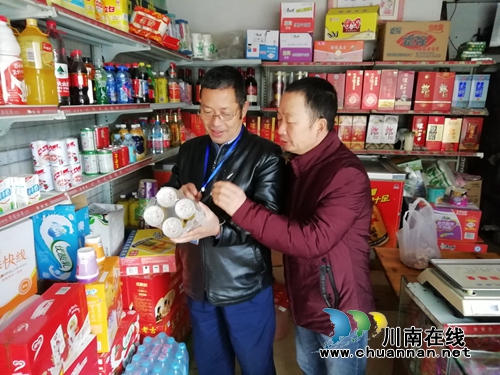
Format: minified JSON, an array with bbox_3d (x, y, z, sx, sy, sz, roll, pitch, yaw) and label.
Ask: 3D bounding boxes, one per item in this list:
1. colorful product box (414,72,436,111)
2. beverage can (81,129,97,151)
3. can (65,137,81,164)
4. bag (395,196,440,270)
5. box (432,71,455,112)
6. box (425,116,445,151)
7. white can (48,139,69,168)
[{"bbox_3d":[1.313,-0.723,2.839,0.133,0.274,0.120,3,13,10],"label":"colorful product box"},{"bbox_3d":[-0.794,-0.236,1.857,0.066,0.107,0.066,1,13,0],"label":"beverage can"},{"bbox_3d":[-0.750,-0.156,1.585,0.064,0.104,0.064,1,13,0],"label":"can"},{"bbox_3d":[0.915,0.250,2.040,0.205,0.355,0.170,3,13,10],"label":"bag"},{"bbox_3d":[1.530,-0.759,3.001,0.139,0.299,0.115,2,13,7],"label":"box"},{"bbox_3d":[1.508,-0.442,3.083,0.122,0.274,0.105,2,13,7],"label":"box"},{"bbox_3d":[-0.769,-0.140,1.512,0.064,0.104,0.064,1,13,0],"label":"white can"}]

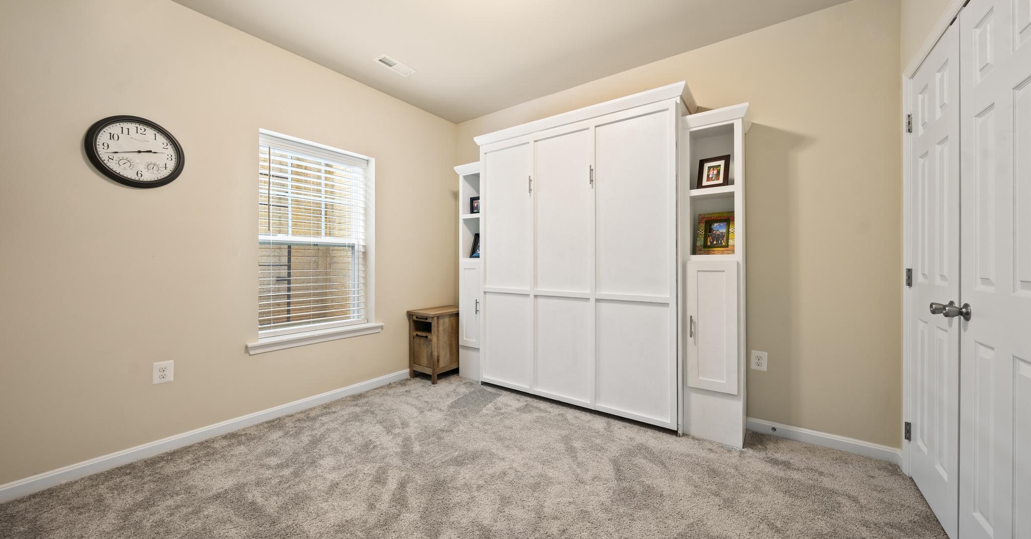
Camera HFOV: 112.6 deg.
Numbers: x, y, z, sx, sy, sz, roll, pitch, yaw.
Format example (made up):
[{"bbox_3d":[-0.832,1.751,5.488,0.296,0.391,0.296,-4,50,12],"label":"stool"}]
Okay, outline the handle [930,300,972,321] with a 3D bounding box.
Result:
[{"bbox_3d":[1.647,0.155,1.310,0.060,0.066,0.190,0,1,37],"label":"handle"}]

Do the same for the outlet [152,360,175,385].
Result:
[{"bbox_3d":[-2.062,0.602,2.014,0.010,0.124,0.080,0,1,37],"label":"outlet"}]

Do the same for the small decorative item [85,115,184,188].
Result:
[{"bbox_3d":[-2.095,-0.643,1.907,0.050,0.370,0.365,0,1,37],"label":"small decorative item"}]

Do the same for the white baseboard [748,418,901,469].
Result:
[{"bbox_3d":[1.850,1.039,2.108,0.710,0.087,0.016,0,1,35],"label":"white baseboard"}]

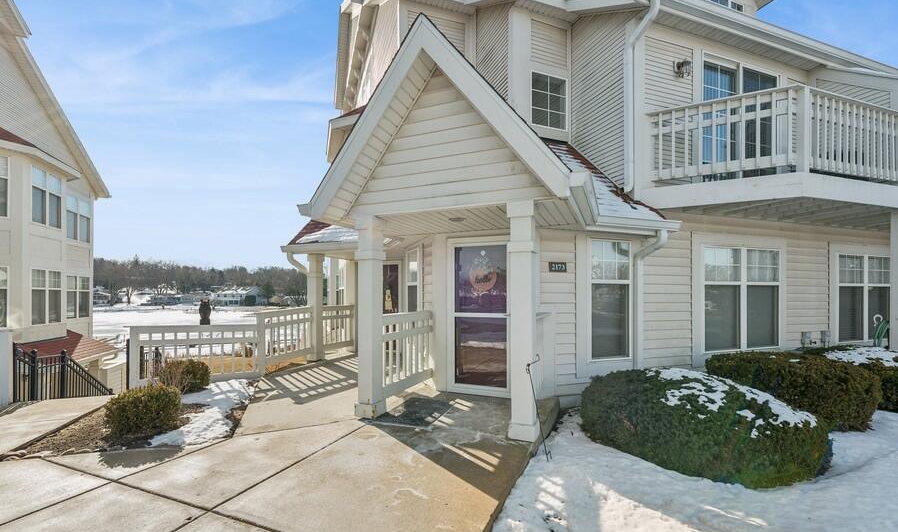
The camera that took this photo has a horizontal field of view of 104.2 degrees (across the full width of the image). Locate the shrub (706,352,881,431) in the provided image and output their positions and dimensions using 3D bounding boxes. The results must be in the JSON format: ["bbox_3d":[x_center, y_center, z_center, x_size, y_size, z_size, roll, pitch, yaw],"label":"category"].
[{"bbox_3d":[4.090,1.480,4.420,1.450,0.680,1.250,1,-3,-17],"label":"shrub"}]

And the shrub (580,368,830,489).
[{"bbox_3d":[2.320,1.385,3.420,1.600,0.680,1.600,1,-3,-17],"label":"shrub"}]

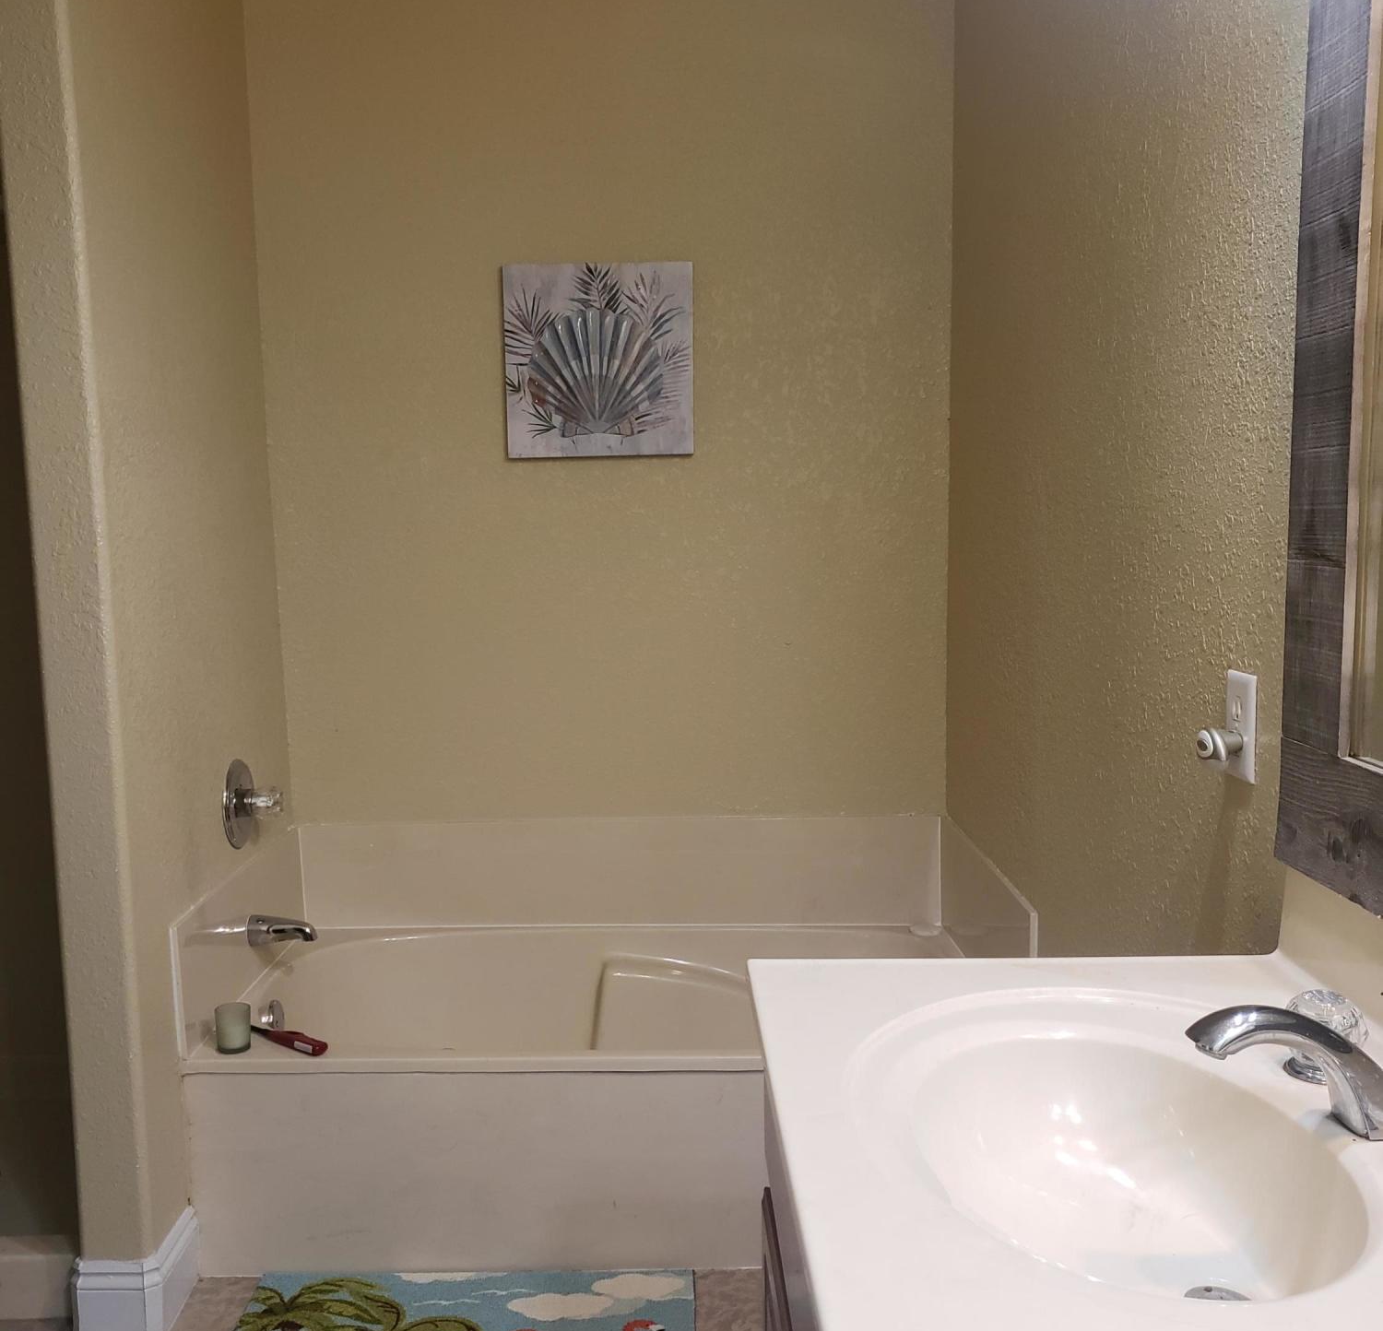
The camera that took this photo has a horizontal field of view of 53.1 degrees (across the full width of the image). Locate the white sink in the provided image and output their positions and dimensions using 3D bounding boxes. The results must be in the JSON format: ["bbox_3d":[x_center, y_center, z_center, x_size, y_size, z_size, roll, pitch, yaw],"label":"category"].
[{"bbox_3d":[0.302,0.406,1.051,0.335,0.141,0.535,-1,6,-1],"label":"white sink"}]

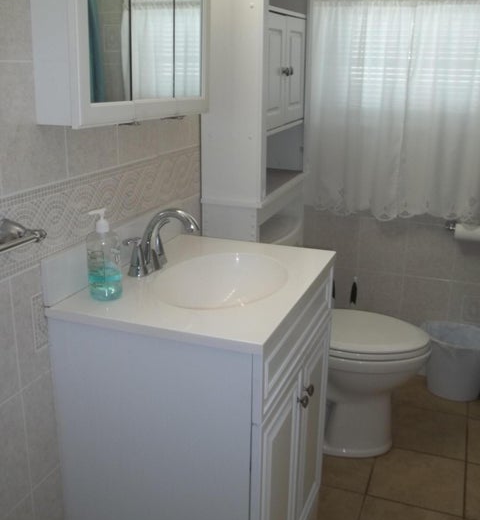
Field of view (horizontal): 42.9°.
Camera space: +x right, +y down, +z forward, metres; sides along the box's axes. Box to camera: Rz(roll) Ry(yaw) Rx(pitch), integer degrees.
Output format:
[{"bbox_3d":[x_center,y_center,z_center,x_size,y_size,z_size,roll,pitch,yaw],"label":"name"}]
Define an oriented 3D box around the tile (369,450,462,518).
[{"bbox_3d":[0.609,0.748,2.082,0.303,0.010,0.303,7,18,19],"label":"tile"}]

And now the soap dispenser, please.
[{"bbox_3d":[-0.283,-0.014,1.274,0.073,0.186,0.066,-3,18,-13],"label":"soap dispenser"}]

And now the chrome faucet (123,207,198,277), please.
[{"bbox_3d":[-0.170,-0.048,1.442,0.165,0.155,0.220,7,18,19],"label":"chrome faucet"}]

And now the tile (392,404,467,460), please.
[{"bbox_3d":[0.717,0.664,2.361,0.303,0.010,0.303,7,18,19],"label":"tile"}]

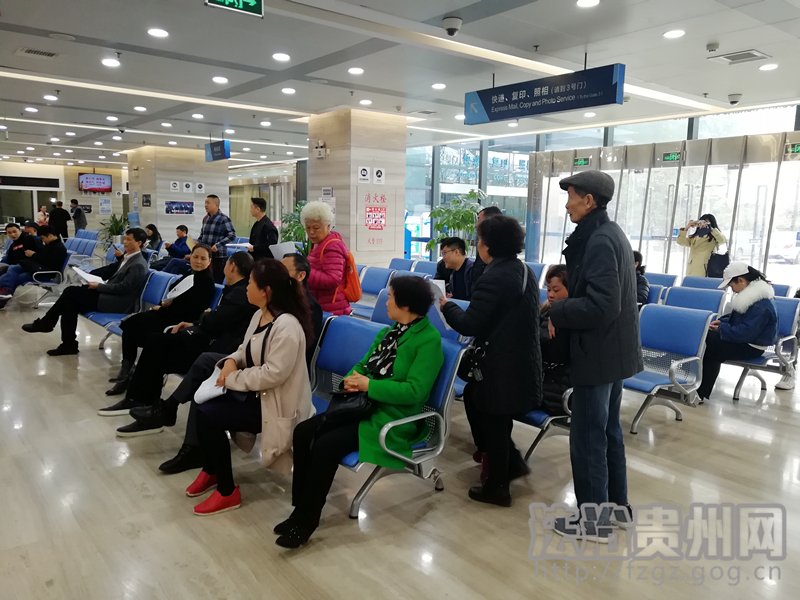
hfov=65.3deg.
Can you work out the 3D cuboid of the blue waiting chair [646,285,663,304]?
[{"bbox_3d":[2.148,0.266,6.175,0.780,0.820,0.590,-5,10,-38],"label":"blue waiting chair"}]

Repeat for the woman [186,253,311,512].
[{"bbox_3d":[-0.792,0.402,3.372,0.830,1.210,0.540,-5,10,-38],"label":"woman"}]

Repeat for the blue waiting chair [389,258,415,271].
[{"bbox_3d":[-0.258,-0.174,9.031,0.770,0.820,0.590,-5,10,-38],"label":"blue waiting chair"}]

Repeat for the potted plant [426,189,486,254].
[{"bbox_3d":[1.023,-1.032,11.300,1.050,1.940,1.050,1,8,0],"label":"potted plant"}]

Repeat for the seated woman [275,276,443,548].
[{"bbox_3d":[-0.232,0.485,2.966,0.920,1.165,0.490,-5,10,-39],"label":"seated woman"}]

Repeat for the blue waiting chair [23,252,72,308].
[{"bbox_3d":[-5.162,-0.277,9.133,0.710,0.840,0.550,-5,10,-39],"label":"blue waiting chair"}]

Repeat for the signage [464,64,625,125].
[{"bbox_3d":[1.487,-2.205,6.835,0.120,0.370,2.070,-5,10,-38],"label":"signage"}]

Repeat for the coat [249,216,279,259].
[{"bbox_3d":[-1.991,-0.888,9.100,0.420,0.680,0.500,0,8,-6],"label":"coat"}]

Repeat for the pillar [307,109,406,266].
[{"bbox_3d":[-0.754,-1.586,10.858,1.150,3.100,1.300,-5,10,-38],"label":"pillar"}]

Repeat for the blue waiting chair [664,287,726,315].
[{"bbox_3d":[2.362,0.354,5.413,0.710,0.840,0.540,-5,10,-39],"label":"blue waiting chair"}]

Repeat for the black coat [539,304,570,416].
[{"bbox_3d":[0.853,0.308,3.651,0.580,0.620,0.500,-5,10,-38],"label":"black coat"}]

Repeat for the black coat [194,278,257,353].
[{"bbox_3d":[-1.337,0.140,4.669,0.450,0.610,0.500,-5,10,-39],"label":"black coat"}]

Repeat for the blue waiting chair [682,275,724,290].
[{"bbox_3d":[3.042,0.208,6.554,0.710,0.840,0.540,-5,10,-39],"label":"blue waiting chair"}]

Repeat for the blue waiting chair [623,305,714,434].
[{"bbox_3d":[1.744,0.502,4.414,0.770,0.820,0.600,-5,10,-38],"label":"blue waiting chair"}]

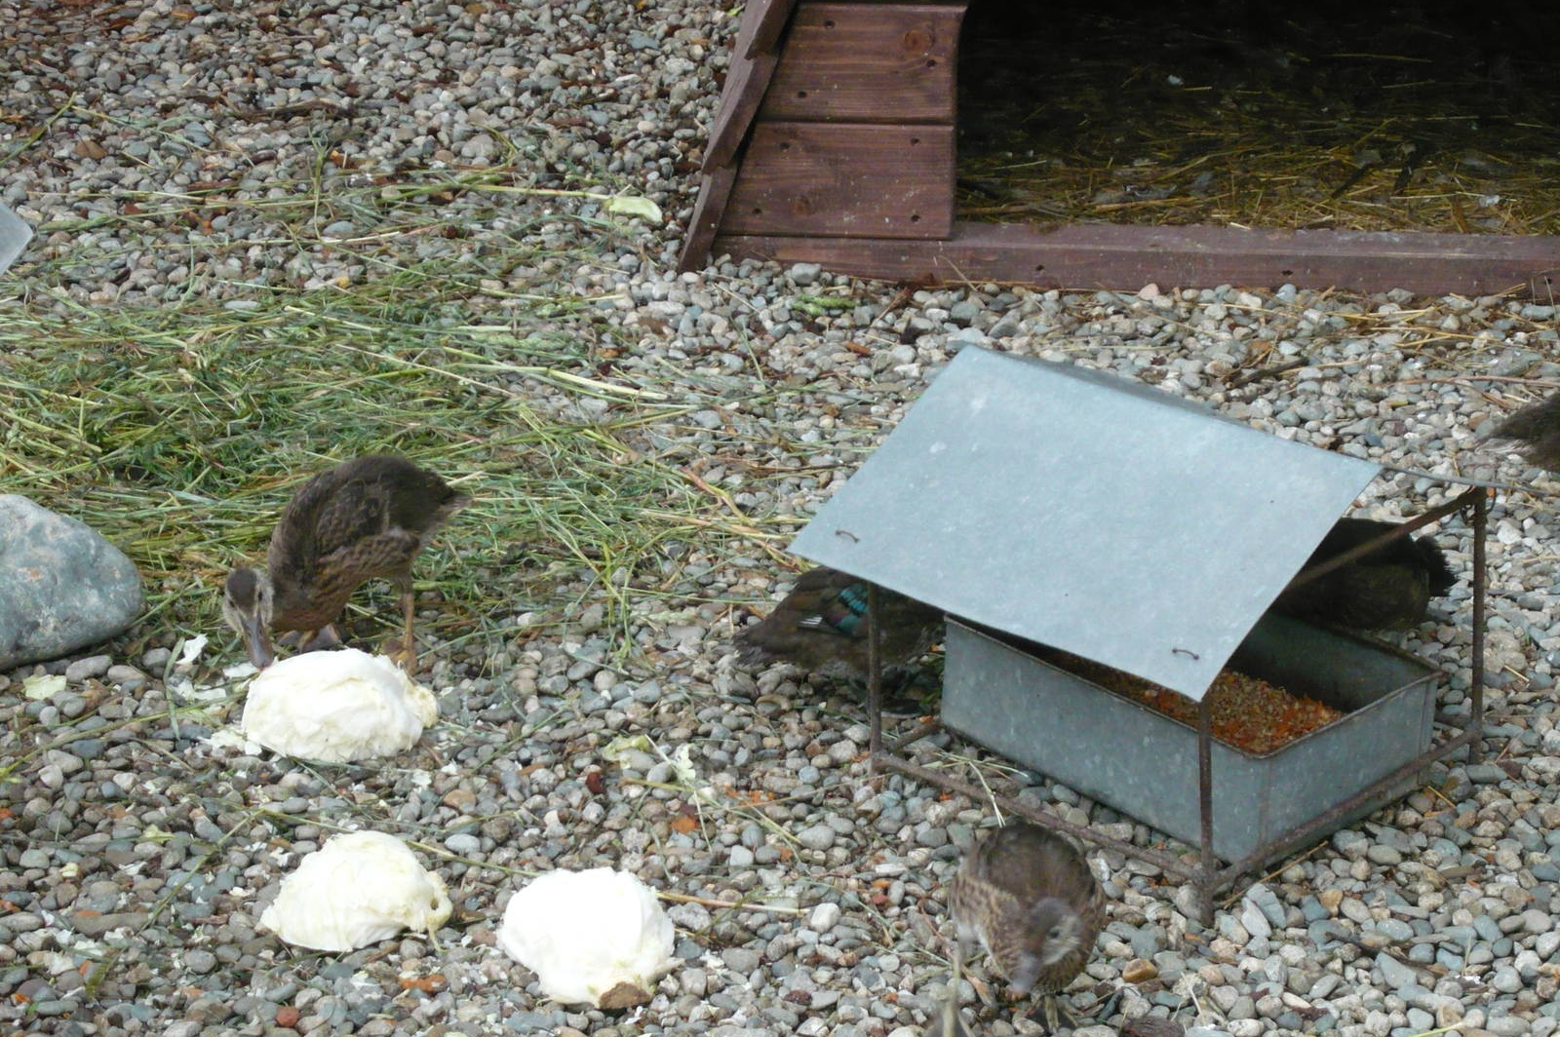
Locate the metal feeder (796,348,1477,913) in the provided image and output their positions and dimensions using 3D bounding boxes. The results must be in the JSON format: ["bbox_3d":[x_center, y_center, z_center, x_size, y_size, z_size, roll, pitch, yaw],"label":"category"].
[{"bbox_3d":[0.306,0.060,3.538,0.408,0.322,0.435,19,31,40],"label":"metal feeder"}]

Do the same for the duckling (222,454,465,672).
[{"bbox_3d":[-0.361,0.039,3.831,0.220,0.180,0.110,-18,28,-32],"label":"duckling"}]

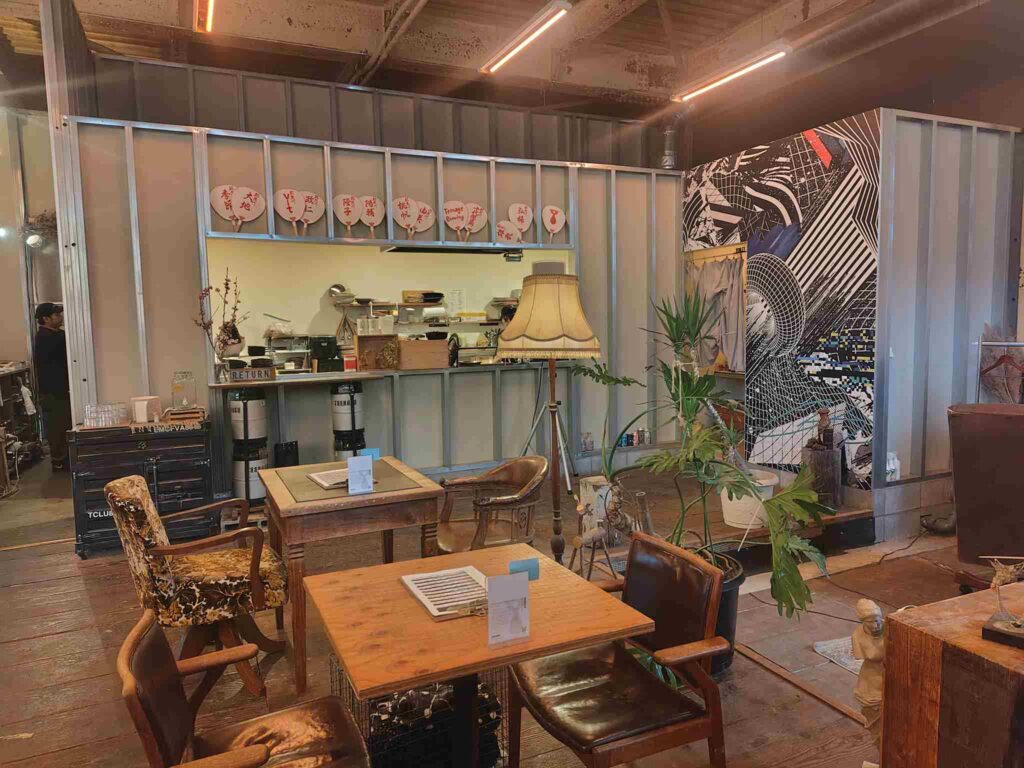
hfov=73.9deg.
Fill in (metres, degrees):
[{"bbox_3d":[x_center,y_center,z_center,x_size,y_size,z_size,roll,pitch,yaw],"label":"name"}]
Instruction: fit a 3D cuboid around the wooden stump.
[{"bbox_3d":[2.407,0.704,5.263,0.298,0.452,0.288,1,6,25],"label":"wooden stump"}]

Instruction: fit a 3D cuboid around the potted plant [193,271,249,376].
[{"bbox_3d":[-2.054,-0.424,4.837,0.370,0.799,0.330,-3,6,-24],"label":"potted plant"}]

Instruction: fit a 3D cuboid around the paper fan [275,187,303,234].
[{"bbox_3d":[-1.673,-1.300,5.170,0.224,0.352,0.025,-15,10,-23],"label":"paper fan"}]

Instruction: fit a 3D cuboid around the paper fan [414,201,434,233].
[{"bbox_3d":[-0.770,-1.370,5.650,0.240,0.355,0.020,23,-6,-24],"label":"paper fan"}]

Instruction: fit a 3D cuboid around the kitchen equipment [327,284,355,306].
[{"bbox_3d":[-1.795,-0.915,7.080,0.258,0.223,0.260,-3,6,-24],"label":"kitchen equipment"}]

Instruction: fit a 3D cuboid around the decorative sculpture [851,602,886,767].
[{"bbox_3d":[1.194,0.960,2.260,0.165,0.480,0.150,-5,6,-36],"label":"decorative sculpture"}]

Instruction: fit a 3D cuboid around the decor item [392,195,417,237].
[{"bbox_3d":[-0.856,-1.339,5.537,0.214,0.352,0.025,-13,9,-23],"label":"decor item"}]

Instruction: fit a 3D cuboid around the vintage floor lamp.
[{"bbox_3d":[0.227,0.253,3.857,0.565,1.751,0.565,-1,5,0],"label":"vintage floor lamp"}]

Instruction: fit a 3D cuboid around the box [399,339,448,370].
[{"bbox_3d":[-0.800,-0.256,5.846,0.422,0.256,0.300,-3,6,-24],"label":"box"}]

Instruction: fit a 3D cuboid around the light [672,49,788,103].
[{"bbox_3d":[1.891,-2.705,5.951,0.110,0.100,1.270,-3,6,-24],"label":"light"}]

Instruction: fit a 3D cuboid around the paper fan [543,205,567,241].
[{"bbox_3d":[0.375,-1.470,6.168,0.240,0.355,0.020,4,2,-25],"label":"paper fan"}]

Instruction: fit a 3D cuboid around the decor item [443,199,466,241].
[{"bbox_3d":[-0.463,-1.404,5.788,0.240,0.355,0.020,-11,9,-24],"label":"decor item"}]

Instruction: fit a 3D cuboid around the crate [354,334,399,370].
[{"bbox_3d":[-1.134,-0.260,5.652,0.335,0.295,0.220,-3,5,-23],"label":"crate"}]

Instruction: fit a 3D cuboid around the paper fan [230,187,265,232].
[{"bbox_3d":[-1.969,-1.276,5.038,0.230,0.352,0.025,19,-4,-24],"label":"paper fan"}]

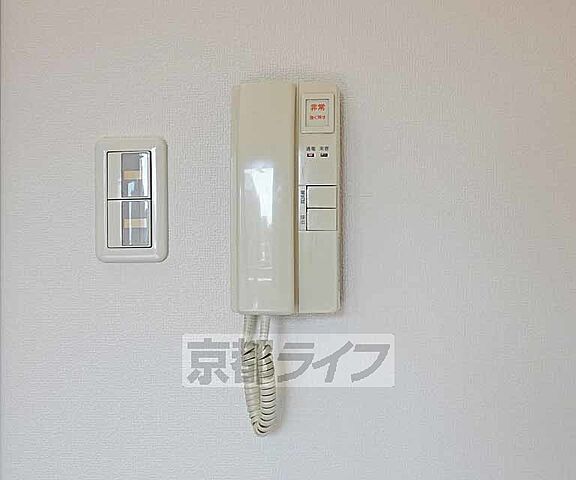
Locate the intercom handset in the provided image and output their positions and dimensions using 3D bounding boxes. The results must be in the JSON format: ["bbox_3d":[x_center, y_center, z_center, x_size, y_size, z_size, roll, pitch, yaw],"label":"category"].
[{"bbox_3d":[-0.001,0.016,0.735,0.102,0.330,0.060,0,-1,0],"label":"intercom handset"}]

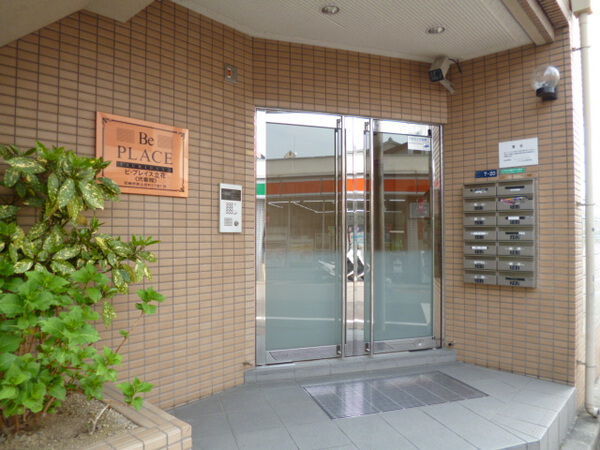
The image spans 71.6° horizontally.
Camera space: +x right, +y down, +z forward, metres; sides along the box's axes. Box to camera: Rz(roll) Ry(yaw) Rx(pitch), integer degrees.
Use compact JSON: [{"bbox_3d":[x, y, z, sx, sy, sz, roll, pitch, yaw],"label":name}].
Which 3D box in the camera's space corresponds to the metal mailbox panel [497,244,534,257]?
[{"bbox_3d":[1.719,0.192,3.308,0.262,0.117,0.050,-1,-2,41],"label":"metal mailbox panel"}]

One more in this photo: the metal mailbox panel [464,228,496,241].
[{"bbox_3d":[1.528,0.081,3.524,0.262,0.110,0.030,-1,-2,41],"label":"metal mailbox panel"}]

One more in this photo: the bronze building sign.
[{"bbox_3d":[-0.956,-0.412,2.572,0.020,0.455,0.588,-1,-2,43],"label":"bronze building sign"}]

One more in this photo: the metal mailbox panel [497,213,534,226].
[{"bbox_3d":[1.733,-0.050,3.346,0.270,0.115,0.030,-1,-2,41],"label":"metal mailbox panel"}]

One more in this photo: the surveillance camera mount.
[{"bbox_3d":[1.238,-1.241,3.578,0.116,0.318,0.290,-1,40,37],"label":"surveillance camera mount"}]

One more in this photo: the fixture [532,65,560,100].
[{"bbox_3d":[1.869,-1.079,3.154,0.185,0.254,0.215,-1,-2,41],"label":"fixture"}]

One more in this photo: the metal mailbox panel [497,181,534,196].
[{"bbox_3d":[1.719,-0.285,3.319,0.262,0.117,0.050,-1,-2,41],"label":"metal mailbox panel"}]

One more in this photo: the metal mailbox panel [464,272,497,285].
[{"bbox_3d":[1.520,0.435,3.477,0.262,0.117,0.050,-1,-2,41],"label":"metal mailbox panel"}]

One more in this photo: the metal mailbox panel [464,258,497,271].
[{"bbox_3d":[1.526,0.326,3.519,0.262,0.112,0.030,-1,-2,41],"label":"metal mailbox panel"}]

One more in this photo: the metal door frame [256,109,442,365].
[{"bbox_3d":[0.467,0.099,3.522,1.707,2.011,0.110,0,-1,-18],"label":"metal door frame"}]

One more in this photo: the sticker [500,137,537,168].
[{"bbox_3d":[1.769,-0.582,3.371,0.283,0.213,0.010,-1,-2,41],"label":"sticker"}]

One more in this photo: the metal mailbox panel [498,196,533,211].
[{"bbox_3d":[1.719,-0.165,3.316,0.262,0.117,0.050,-1,-2,41],"label":"metal mailbox panel"}]

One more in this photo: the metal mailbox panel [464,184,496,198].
[{"bbox_3d":[1.531,-0.291,3.530,0.263,0.114,0.030,-1,-2,41],"label":"metal mailbox panel"}]

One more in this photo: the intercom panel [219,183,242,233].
[{"bbox_3d":[-0.513,-0.121,3.041,0.030,0.349,0.204,-1,-2,43],"label":"intercom panel"}]

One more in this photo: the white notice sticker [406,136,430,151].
[{"bbox_3d":[1.069,-0.729,3.745,0.230,0.117,0.010,0,-1,-18],"label":"white notice sticker"}]

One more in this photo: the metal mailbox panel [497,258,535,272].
[{"bbox_3d":[1.719,0.312,3.305,0.262,0.117,0.050,-1,-2,41],"label":"metal mailbox panel"}]

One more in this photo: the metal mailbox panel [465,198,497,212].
[{"bbox_3d":[1.520,-0.161,3.492,0.262,0.117,0.050,-1,-2,41],"label":"metal mailbox panel"}]

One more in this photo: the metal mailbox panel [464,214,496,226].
[{"bbox_3d":[1.529,-0.043,3.526,0.262,0.109,0.030,-1,-2,41],"label":"metal mailbox panel"}]

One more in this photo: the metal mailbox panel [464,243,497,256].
[{"bbox_3d":[1.520,0.197,3.483,0.262,0.117,0.050,-1,-2,41],"label":"metal mailbox panel"}]

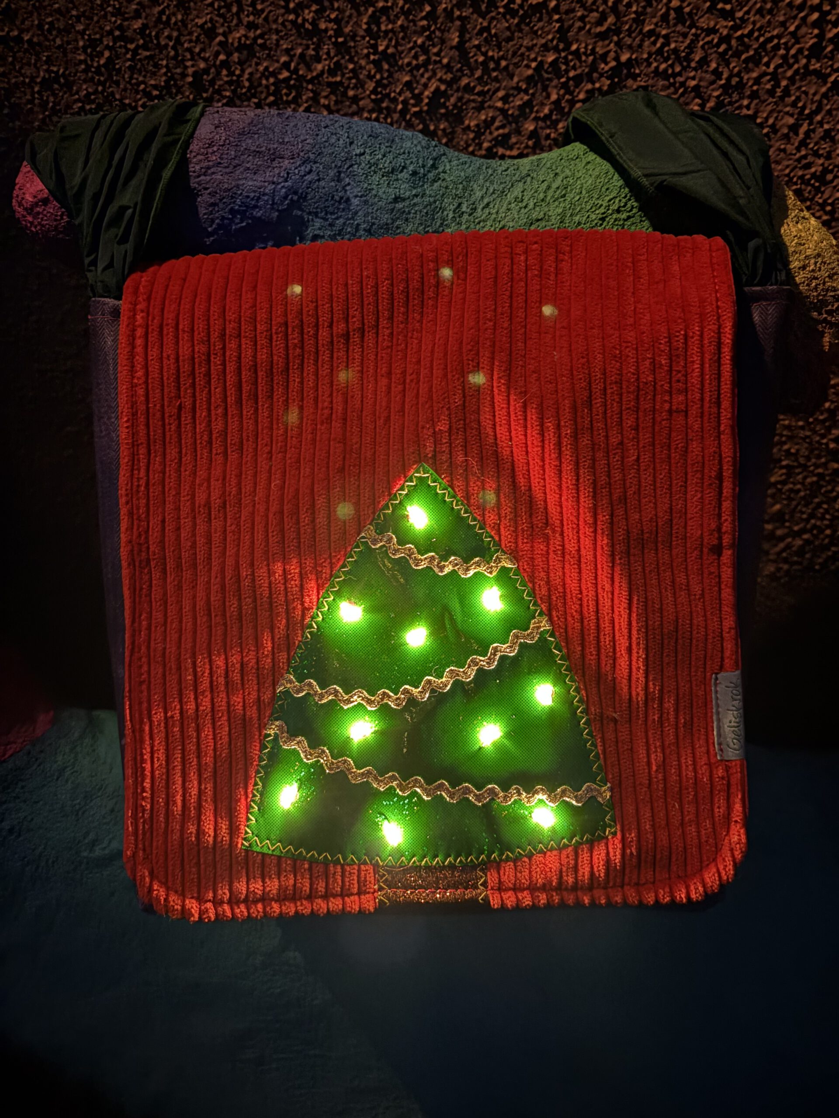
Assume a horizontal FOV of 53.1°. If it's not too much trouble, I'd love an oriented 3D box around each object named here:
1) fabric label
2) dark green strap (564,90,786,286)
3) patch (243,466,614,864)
[{"bbox_3d":[0.151,0.076,0.410,0.016,0.043,0.004,-1,-2,0],"label":"fabric label"},{"bbox_3d":[0.137,-0.199,0.450,0.111,0.100,0.060,-1,-2,0],"label":"dark green strap"},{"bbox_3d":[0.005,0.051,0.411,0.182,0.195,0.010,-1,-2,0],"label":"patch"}]

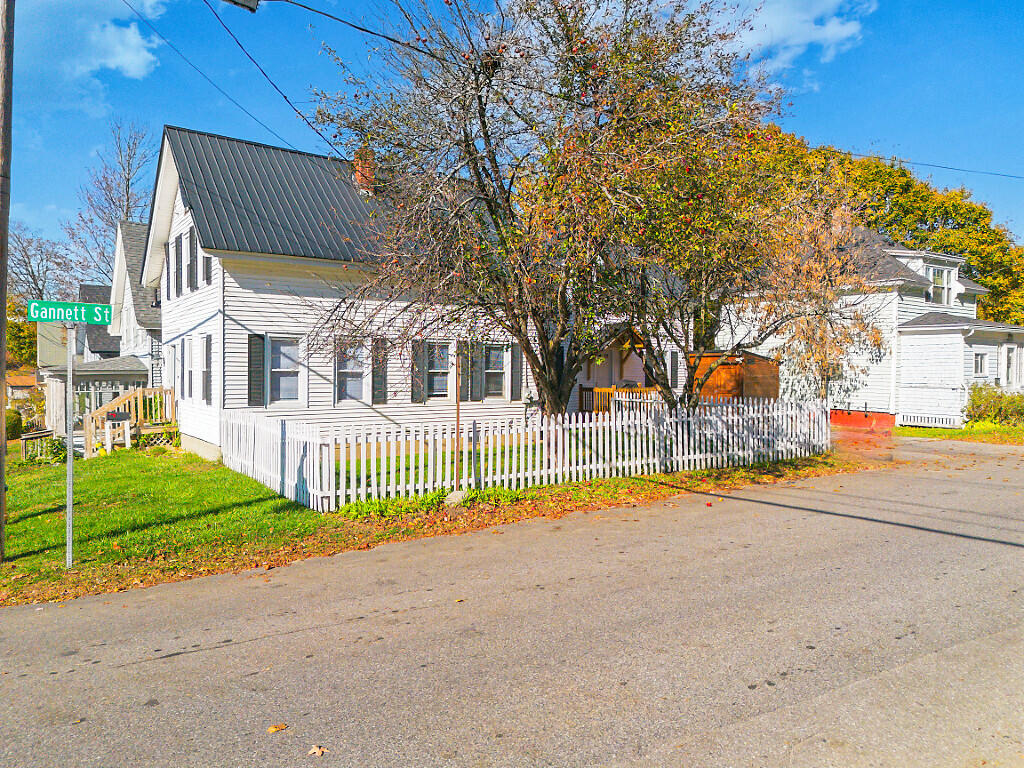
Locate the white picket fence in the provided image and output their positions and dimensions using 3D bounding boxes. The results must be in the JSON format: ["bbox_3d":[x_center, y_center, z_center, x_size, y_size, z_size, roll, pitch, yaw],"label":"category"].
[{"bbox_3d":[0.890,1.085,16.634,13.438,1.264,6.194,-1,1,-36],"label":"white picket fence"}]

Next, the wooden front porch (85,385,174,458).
[{"bbox_3d":[-10.084,0.938,18.647,2.058,1.725,1.550,-1,1,-36],"label":"wooden front porch"}]

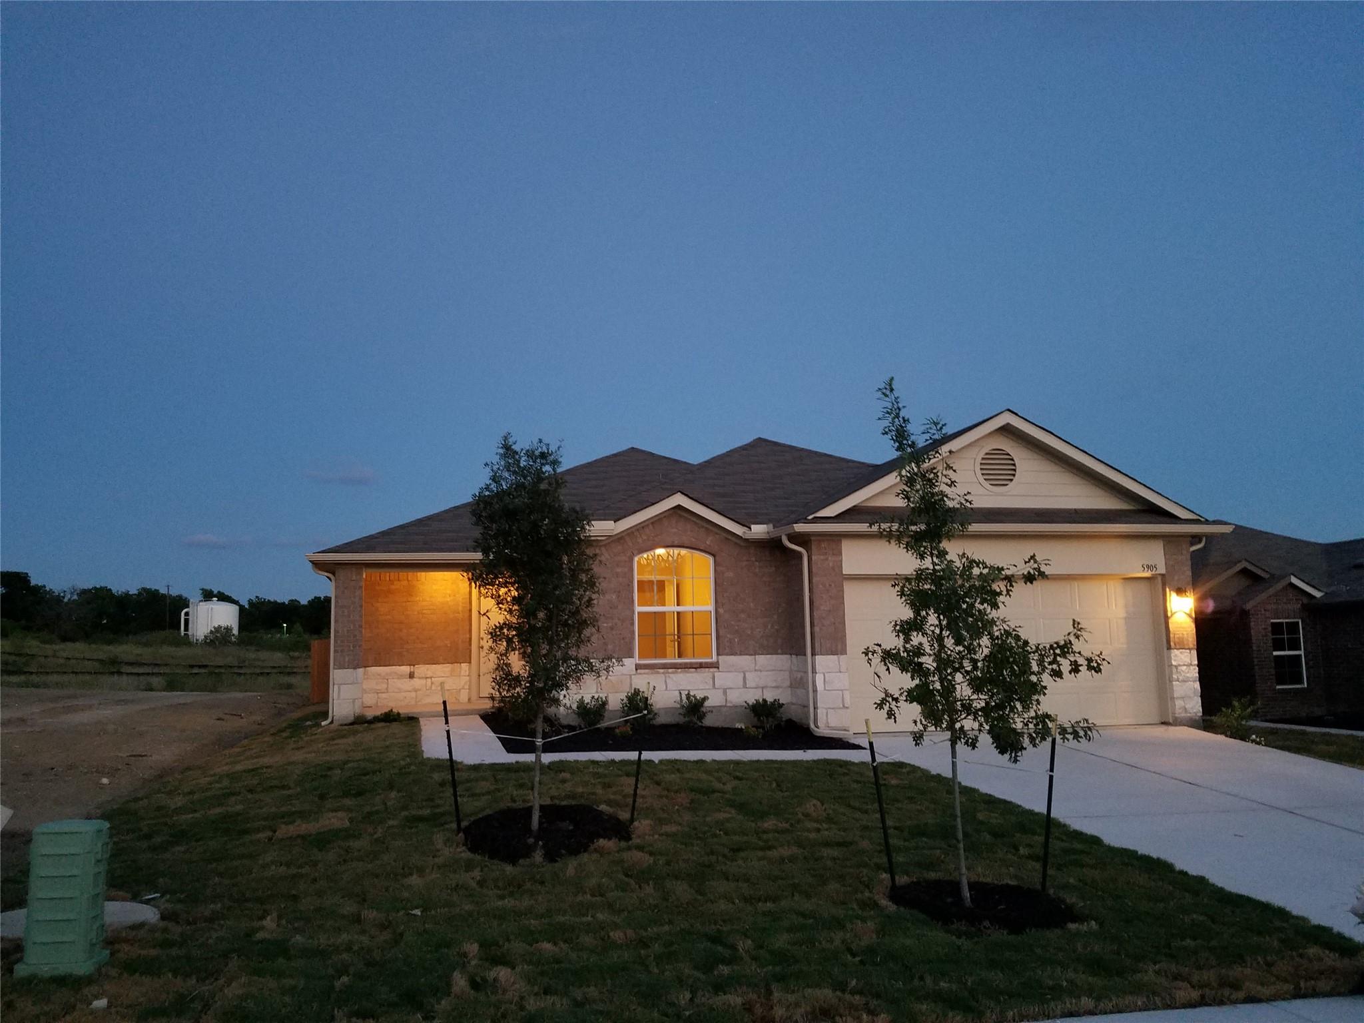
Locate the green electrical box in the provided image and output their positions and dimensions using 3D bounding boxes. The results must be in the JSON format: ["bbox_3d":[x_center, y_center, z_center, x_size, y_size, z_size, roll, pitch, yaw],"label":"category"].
[{"bbox_3d":[-2.882,1.792,4.843,0.340,0.665,0.260,0,-7,-4],"label":"green electrical box"}]

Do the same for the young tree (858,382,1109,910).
[{"bbox_3d":[1.696,0.696,5.765,1.343,2.940,1.250,-1,-7,0],"label":"young tree"}]

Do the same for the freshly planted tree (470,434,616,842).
[{"bbox_3d":[-1.068,0.915,7.862,1.126,3.068,1.050,-1,-7,0],"label":"freshly planted tree"}]

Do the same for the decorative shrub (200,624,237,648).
[{"bbox_3d":[-36.912,9.874,81.486,3.134,1.957,3.000,-1,-7,0],"label":"decorative shrub"}]

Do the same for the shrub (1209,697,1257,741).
[{"bbox_3d":[7.042,2.631,13.076,0.647,0.507,0.600,-1,-7,0],"label":"shrub"}]

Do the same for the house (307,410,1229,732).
[{"bbox_3d":[-0.333,1.209,21.785,13.150,5.950,17.500,1,-7,-11],"label":"house"}]

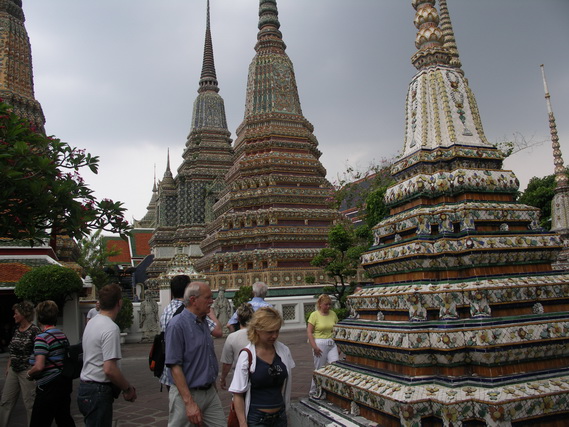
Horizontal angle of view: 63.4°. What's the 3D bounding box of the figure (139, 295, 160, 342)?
[{"bbox_3d":[-6.079,4.736,20.729,0.950,2.136,0.750,-1,-11,-14],"label":"figure"}]

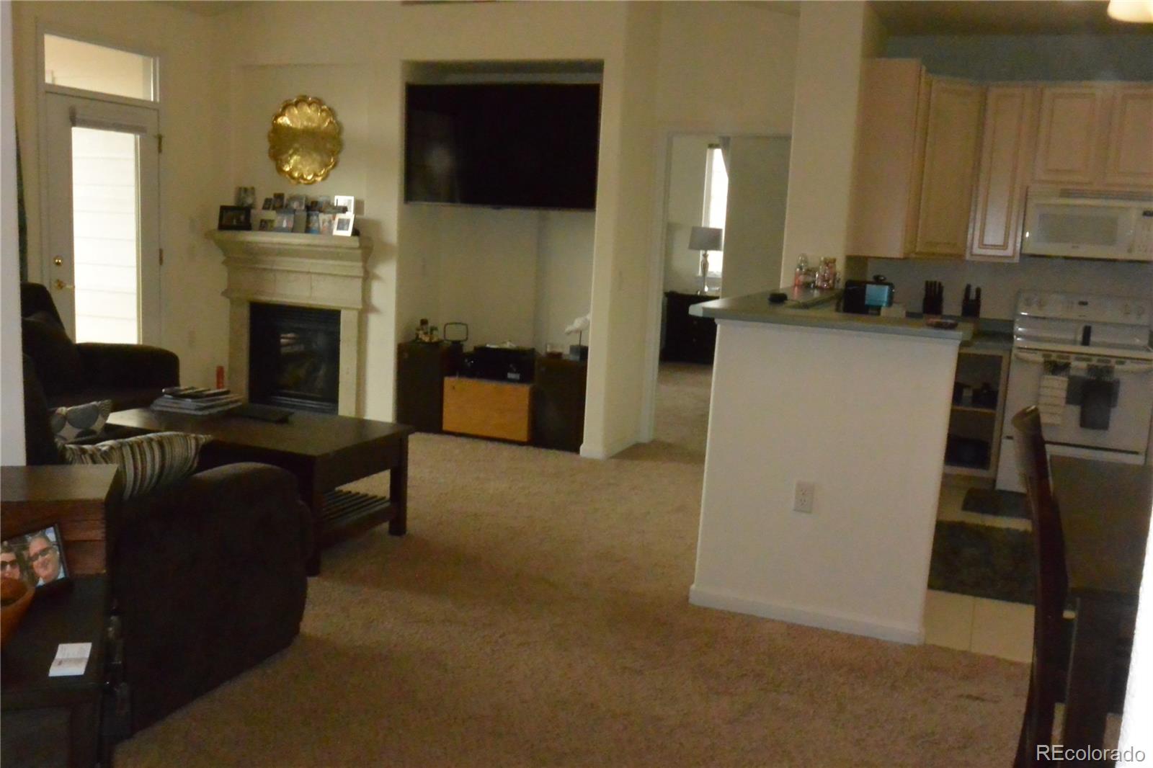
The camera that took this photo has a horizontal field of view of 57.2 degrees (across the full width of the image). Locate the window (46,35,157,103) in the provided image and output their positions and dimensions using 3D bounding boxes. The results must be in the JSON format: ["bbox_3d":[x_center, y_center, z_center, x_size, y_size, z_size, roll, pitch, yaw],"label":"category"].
[{"bbox_3d":[-2.888,-1.901,6.401,0.050,0.286,0.879,6,10,20],"label":"window"}]

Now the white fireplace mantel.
[{"bbox_3d":[-1.967,-0.384,7.206,1.222,1.259,0.224,6,10,20],"label":"white fireplace mantel"}]

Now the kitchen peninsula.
[{"bbox_3d":[1.222,0.211,4.848,1.028,1.167,2.071,6,10,20],"label":"kitchen peninsula"}]

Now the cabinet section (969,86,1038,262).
[{"bbox_3d":[2.655,-1.300,6.573,0.300,1.055,0.330,7,10,18],"label":"cabinet section"}]

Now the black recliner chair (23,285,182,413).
[{"bbox_3d":[-2.631,0.001,5.446,0.924,0.983,0.924,4,9,6],"label":"black recliner chair"}]

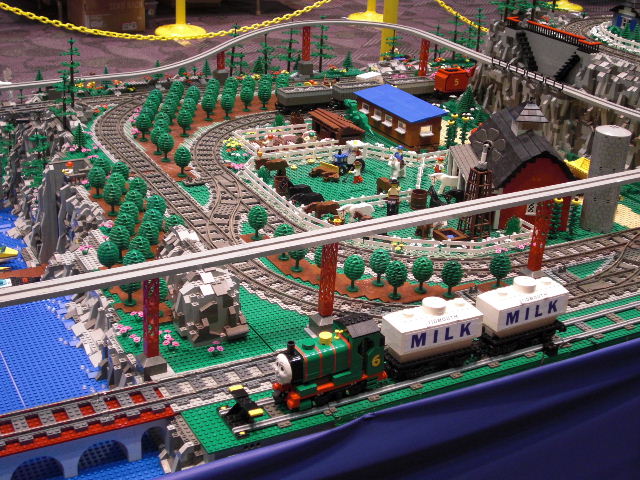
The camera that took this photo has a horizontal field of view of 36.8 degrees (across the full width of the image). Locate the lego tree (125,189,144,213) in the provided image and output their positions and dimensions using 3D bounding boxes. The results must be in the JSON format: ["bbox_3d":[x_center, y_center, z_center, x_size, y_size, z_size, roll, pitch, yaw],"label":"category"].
[{"bbox_3d":[-0.328,-0.058,1.687,0.033,0.060,0.033,-10,27,-27],"label":"lego tree"}]

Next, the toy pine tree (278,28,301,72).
[{"bbox_3d":[-0.083,-0.534,2.670,0.066,0.146,0.066,2,25,-2],"label":"toy pine tree"}]

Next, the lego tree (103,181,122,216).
[{"bbox_3d":[-0.367,-0.074,1.717,0.033,0.060,0.033,-10,27,-27],"label":"lego tree"}]

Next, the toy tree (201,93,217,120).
[{"bbox_3d":[-0.262,-0.313,2.265,0.033,0.064,0.033,0,25,-7],"label":"toy tree"}]

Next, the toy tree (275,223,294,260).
[{"bbox_3d":[-0.059,0.002,1.595,0.033,0.062,0.033,3,24,-1],"label":"toy tree"}]

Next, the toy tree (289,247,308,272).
[{"bbox_3d":[-0.036,0.021,1.557,0.033,0.062,0.033,3,24,-1],"label":"toy tree"}]

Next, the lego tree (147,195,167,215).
[{"bbox_3d":[-0.283,-0.050,1.673,0.033,0.060,0.033,-10,27,-27],"label":"lego tree"}]

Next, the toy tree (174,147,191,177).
[{"bbox_3d":[-0.276,-0.158,1.924,0.033,0.064,0.033,0,25,-8],"label":"toy tree"}]

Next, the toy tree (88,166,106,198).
[{"bbox_3d":[-0.413,-0.107,1.784,0.033,0.062,0.033,-9,27,-27],"label":"toy tree"}]

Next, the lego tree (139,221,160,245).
[{"bbox_3d":[-0.279,-0.003,1.586,0.033,0.064,0.033,-1,25,-10],"label":"lego tree"}]

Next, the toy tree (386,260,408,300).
[{"bbox_3d":[0.119,0.061,1.491,0.033,0.062,0.033,3,24,-1],"label":"toy tree"}]

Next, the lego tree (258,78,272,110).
[{"bbox_3d":[-0.134,-0.349,2.353,0.033,0.060,0.033,2,24,-1],"label":"lego tree"}]

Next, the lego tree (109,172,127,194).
[{"bbox_3d":[-0.371,-0.095,1.762,0.033,0.060,0.033,-10,27,-27],"label":"lego tree"}]

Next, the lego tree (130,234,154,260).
[{"bbox_3d":[-0.283,0.022,1.515,0.033,0.062,0.033,-9,27,-27],"label":"lego tree"}]

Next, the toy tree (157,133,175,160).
[{"bbox_3d":[-0.317,-0.193,1.989,0.033,0.062,0.033,-9,27,-27],"label":"toy tree"}]

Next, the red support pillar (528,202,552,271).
[{"bbox_3d":[0.350,-0.007,1.527,0.017,0.114,0.017,-10,27,-27],"label":"red support pillar"}]

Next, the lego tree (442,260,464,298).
[{"bbox_3d":[0.203,0.059,1.486,0.033,0.060,0.033,2,24,-1],"label":"lego tree"}]

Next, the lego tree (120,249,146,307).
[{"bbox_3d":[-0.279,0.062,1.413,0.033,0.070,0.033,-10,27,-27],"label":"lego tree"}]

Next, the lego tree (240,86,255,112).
[{"bbox_3d":[-0.176,-0.339,2.321,0.034,0.059,0.034,1,25,-4],"label":"lego tree"}]

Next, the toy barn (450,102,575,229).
[{"bbox_3d":[0.374,-0.170,1.862,0.200,0.205,0.287,2,25,-2],"label":"toy barn"}]

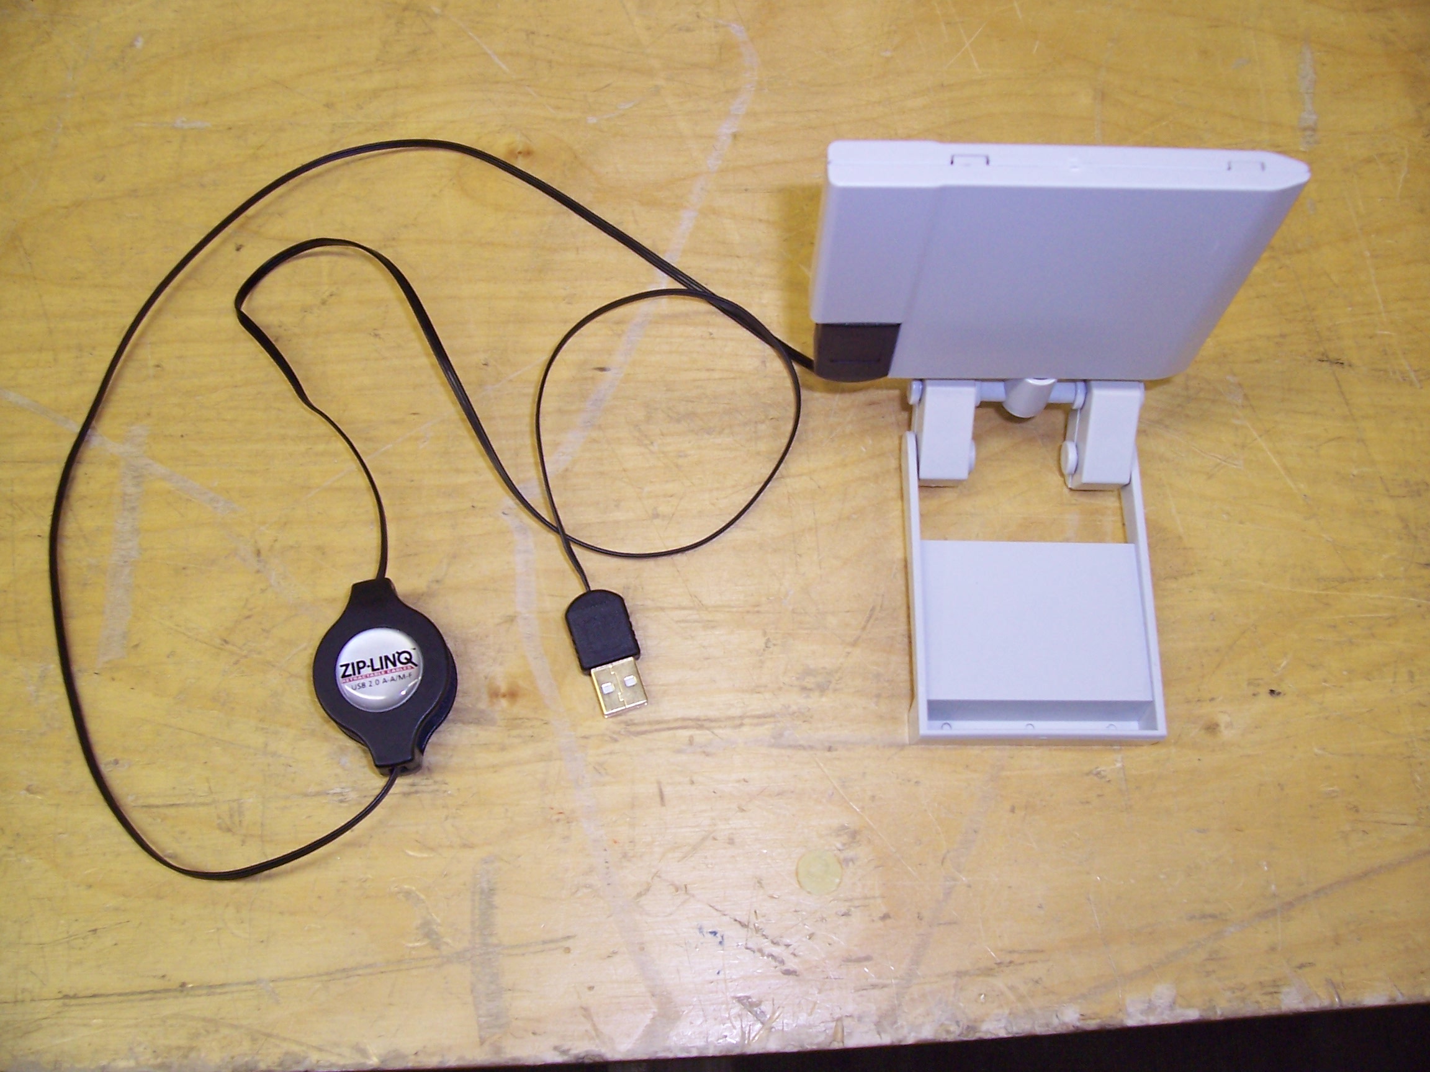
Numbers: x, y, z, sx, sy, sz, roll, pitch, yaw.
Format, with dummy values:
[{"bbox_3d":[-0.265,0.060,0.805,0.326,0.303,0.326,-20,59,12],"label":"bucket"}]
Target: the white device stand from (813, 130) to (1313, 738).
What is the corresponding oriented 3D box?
[{"bbox_3d":[0.073,-0.014,0.335,0.099,0.121,0.103,0,68,1],"label":"white device stand"}]

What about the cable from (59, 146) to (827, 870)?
[{"bbox_3d":[-0.079,-0.021,0.395,0.213,0.018,0.229,0,68,1],"label":"cable"}]

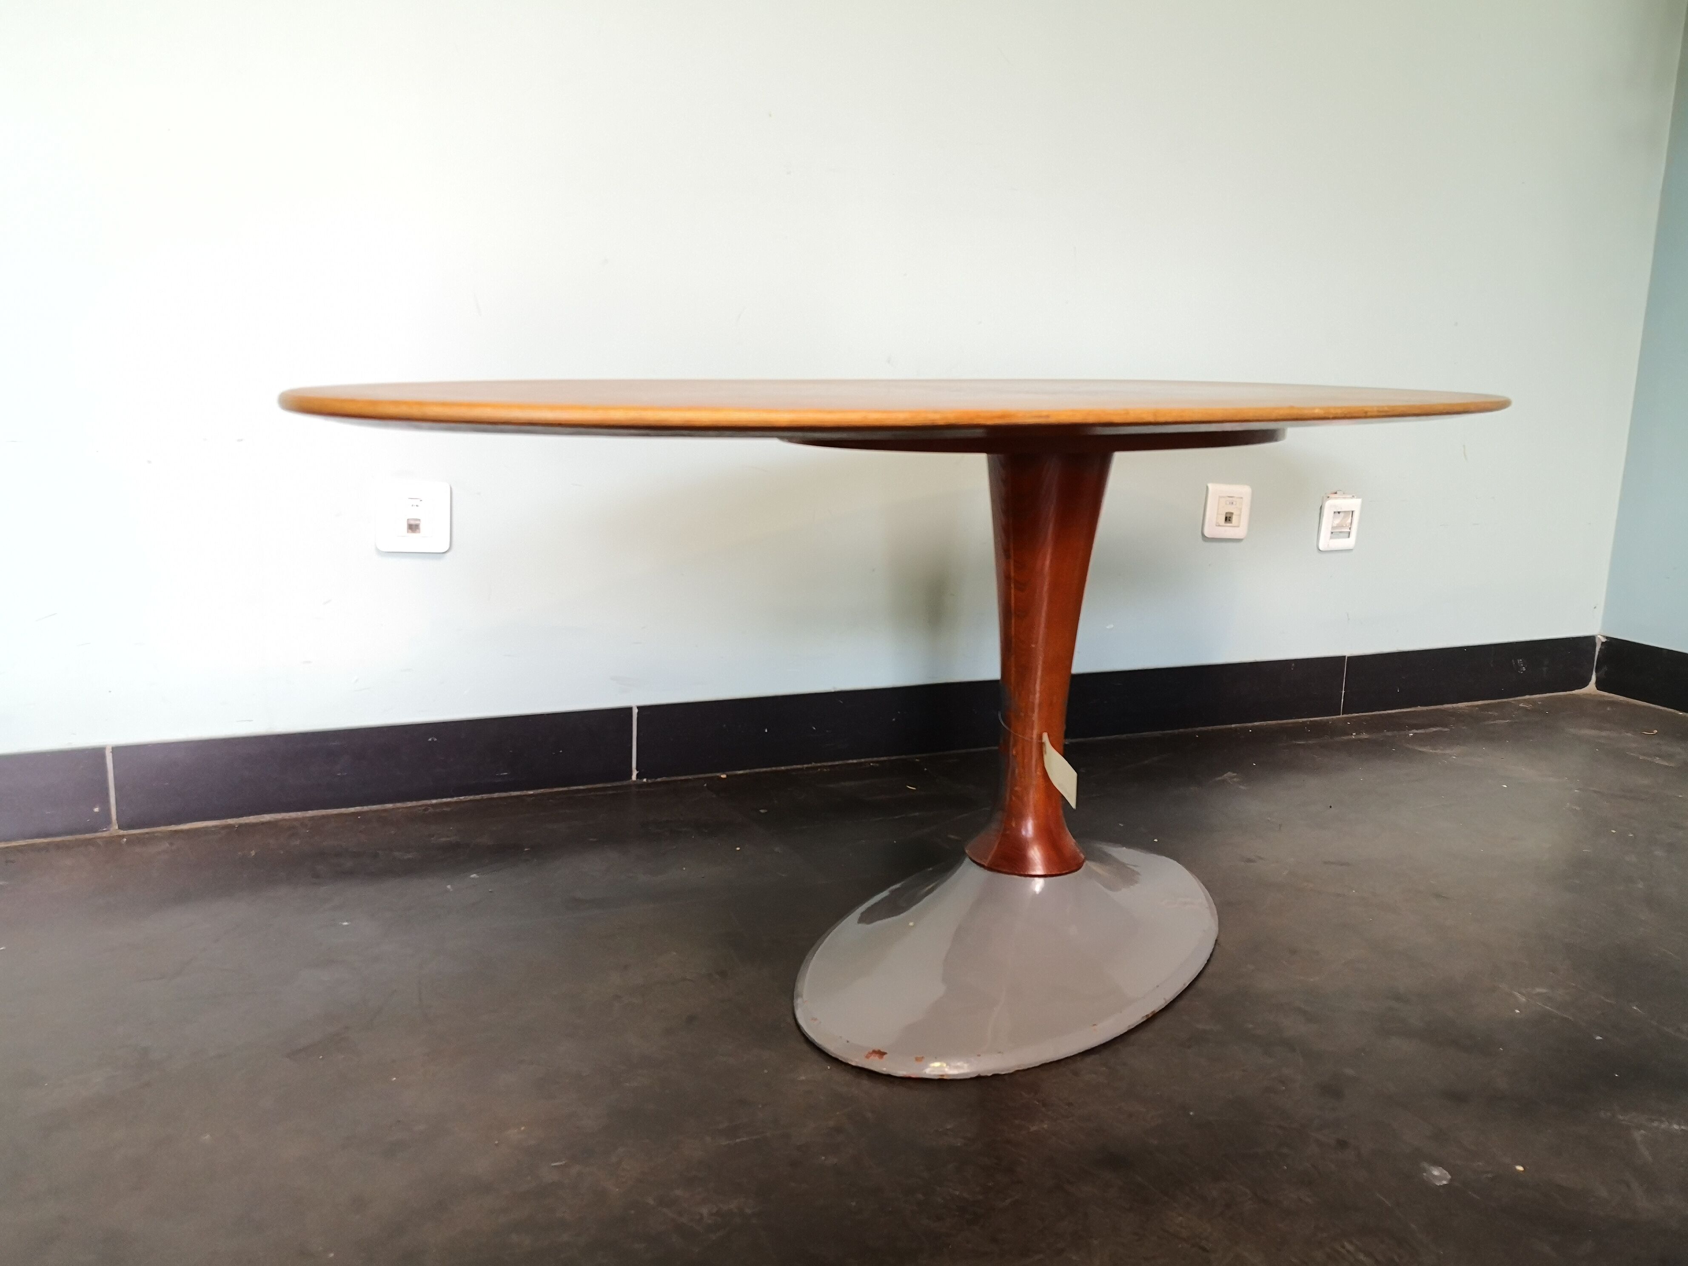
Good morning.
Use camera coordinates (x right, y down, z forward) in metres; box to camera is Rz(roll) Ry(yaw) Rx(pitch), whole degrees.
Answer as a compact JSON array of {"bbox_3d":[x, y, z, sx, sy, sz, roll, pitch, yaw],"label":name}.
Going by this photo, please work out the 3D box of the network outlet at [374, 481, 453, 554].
[{"bbox_3d":[-0.507,-0.138,1.550,0.082,0.082,0.011,-3,12,-23],"label":"network outlet"}]

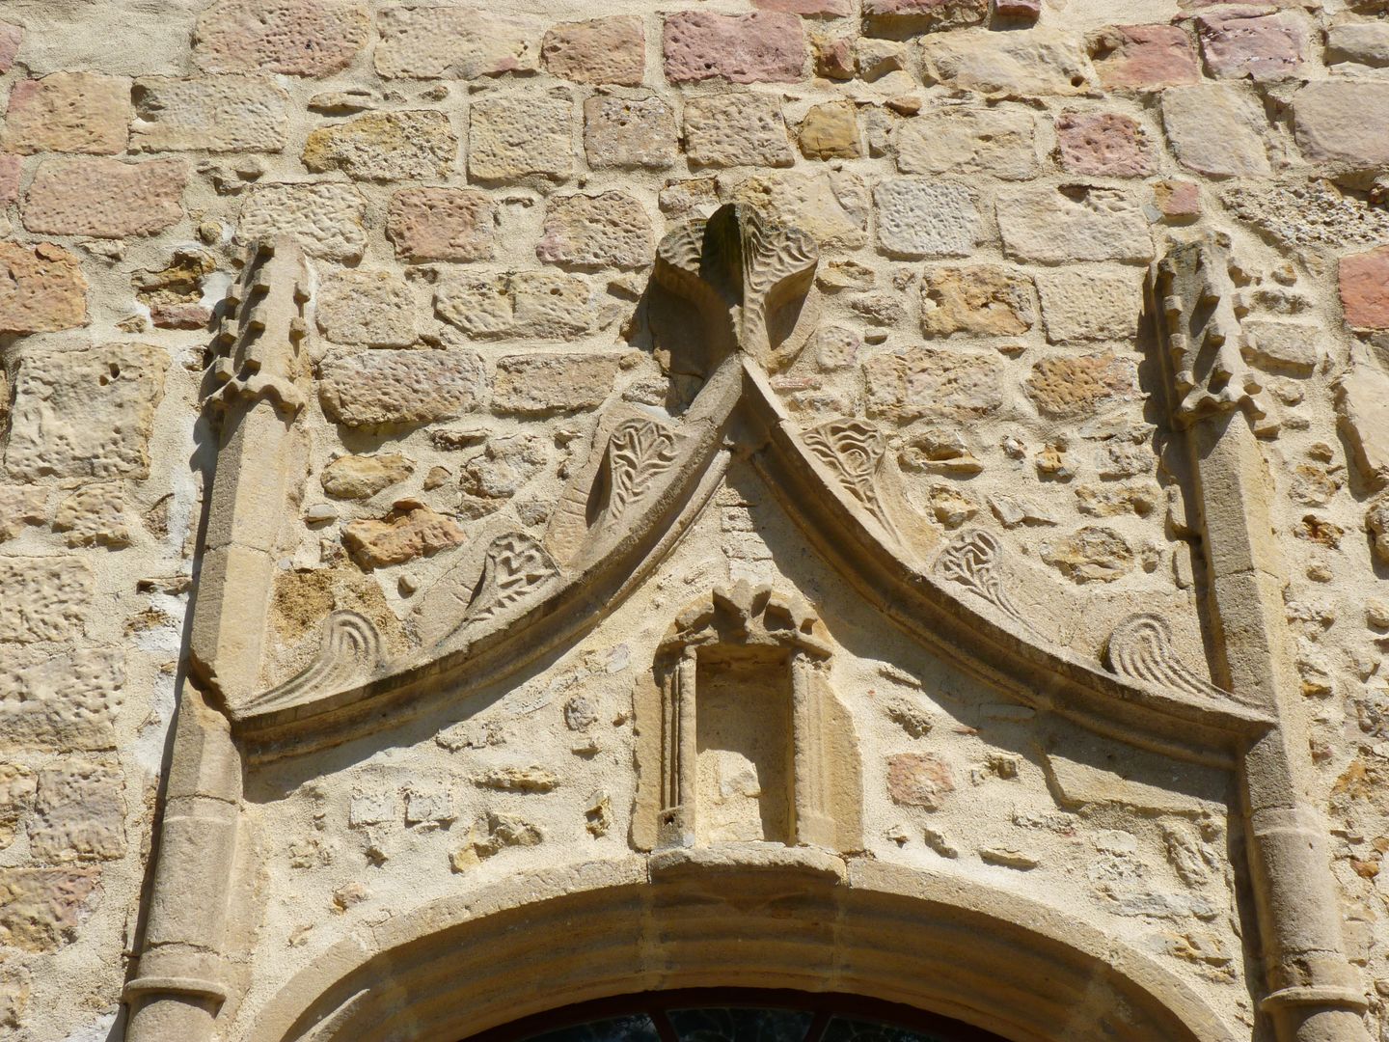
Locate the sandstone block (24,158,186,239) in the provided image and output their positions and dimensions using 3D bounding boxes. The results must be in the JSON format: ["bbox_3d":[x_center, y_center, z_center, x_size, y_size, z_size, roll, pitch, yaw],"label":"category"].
[{"bbox_3d":[-1.668,-0.858,5.106,0.444,0.289,0.240,0,-28,0],"label":"sandstone block"}]

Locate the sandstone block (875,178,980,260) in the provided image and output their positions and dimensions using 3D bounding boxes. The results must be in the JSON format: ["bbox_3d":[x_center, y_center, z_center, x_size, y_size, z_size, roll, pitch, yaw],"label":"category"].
[{"bbox_3d":[0.652,-0.806,5.014,0.294,0.282,0.170,0,-27,0],"label":"sandstone block"}]

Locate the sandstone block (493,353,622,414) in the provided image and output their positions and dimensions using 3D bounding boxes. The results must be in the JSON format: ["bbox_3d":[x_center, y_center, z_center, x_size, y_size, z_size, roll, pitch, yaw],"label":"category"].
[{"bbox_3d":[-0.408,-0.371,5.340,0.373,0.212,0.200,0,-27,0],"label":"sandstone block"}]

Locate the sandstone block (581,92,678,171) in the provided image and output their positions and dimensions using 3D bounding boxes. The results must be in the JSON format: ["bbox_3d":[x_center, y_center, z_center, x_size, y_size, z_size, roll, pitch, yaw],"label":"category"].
[{"bbox_3d":[-0.186,-1.083,5.204,0.269,0.287,0.200,0,-28,0],"label":"sandstone block"}]

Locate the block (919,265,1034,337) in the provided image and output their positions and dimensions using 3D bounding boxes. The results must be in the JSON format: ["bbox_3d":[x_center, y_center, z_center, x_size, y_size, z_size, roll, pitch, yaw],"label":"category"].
[{"bbox_3d":[0.772,-0.551,4.931,0.307,0.238,0.220,0,-28,0],"label":"block"}]

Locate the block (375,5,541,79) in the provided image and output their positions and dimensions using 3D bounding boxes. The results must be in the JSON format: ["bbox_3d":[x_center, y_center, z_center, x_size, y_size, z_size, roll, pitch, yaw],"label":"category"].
[{"bbox_3d":[-0.706,-1.377,5.383,0.491,0.292,0.240,0,-28,0],"label":"block"}]

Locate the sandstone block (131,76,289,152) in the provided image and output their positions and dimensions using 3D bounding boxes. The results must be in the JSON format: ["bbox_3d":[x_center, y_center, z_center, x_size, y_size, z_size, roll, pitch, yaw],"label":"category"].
[{"bbox_3d":[-1.403,-1.136,5.191,0.459,0.282,0.180,0,-27,0],"label":"sandstone block"}]

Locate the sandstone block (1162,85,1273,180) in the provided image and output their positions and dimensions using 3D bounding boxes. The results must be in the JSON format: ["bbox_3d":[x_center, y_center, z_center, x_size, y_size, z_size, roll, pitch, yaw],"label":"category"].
[{"bbox_3d":[1.510,-1.081,5.214,0.300,0.348,0.220,0,-28,0],"label":"sandstone block"}]

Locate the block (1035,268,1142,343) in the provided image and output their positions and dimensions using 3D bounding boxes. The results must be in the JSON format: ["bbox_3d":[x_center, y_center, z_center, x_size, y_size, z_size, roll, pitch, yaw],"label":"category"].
[{"bbox_3d":[1.072,-0.548,4.879,0.292,0.242,0.170,0,-27,0],"label":"block"}]

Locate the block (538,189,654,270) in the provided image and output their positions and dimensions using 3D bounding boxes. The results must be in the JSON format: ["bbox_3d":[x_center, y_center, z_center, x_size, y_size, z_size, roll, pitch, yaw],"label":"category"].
[{"bbox_3d":[-0.278,-0.763,5.044,0.320,0.272,0.220,0,-28,0],"label":"block"}]

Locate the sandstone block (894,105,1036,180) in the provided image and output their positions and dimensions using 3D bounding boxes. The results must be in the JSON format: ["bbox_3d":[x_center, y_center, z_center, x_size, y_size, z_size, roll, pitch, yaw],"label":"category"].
[{"bbox_3d":[0.779,-1.043,5.143,0.411,0.280,0.180,0,-27,0],"label":"sandstone block"}]

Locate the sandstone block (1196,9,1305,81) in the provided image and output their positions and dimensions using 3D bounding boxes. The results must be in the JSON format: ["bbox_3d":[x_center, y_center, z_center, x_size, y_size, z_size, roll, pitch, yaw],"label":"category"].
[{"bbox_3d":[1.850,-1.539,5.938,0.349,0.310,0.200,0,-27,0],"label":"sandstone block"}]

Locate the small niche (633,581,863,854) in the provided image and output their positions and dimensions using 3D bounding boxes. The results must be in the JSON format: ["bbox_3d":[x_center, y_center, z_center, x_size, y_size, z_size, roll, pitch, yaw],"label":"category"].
[{"bbox_3d":[0.125,0.505,4.321,0.534,0.699,0.300,0,-28,0],"label":"small niche"}]

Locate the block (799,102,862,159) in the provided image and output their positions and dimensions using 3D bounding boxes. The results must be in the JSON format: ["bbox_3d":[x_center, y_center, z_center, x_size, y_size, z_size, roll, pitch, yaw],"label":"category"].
[{"bbox_3d":[0.391,-1.093,5.146,0.178,0.211,0.140,0,-27,0],"label":"block"}]

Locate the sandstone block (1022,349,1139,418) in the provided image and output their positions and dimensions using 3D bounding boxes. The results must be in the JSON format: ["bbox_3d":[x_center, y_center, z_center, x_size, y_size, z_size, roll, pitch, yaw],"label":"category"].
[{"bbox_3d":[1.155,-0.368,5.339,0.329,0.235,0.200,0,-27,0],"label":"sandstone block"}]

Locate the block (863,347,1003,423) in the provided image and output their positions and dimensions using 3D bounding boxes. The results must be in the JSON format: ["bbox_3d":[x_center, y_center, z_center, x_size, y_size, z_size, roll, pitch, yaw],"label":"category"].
[{"bbox_3d":[0.634,-0.320,4.766,0.372,0.233,0.180,0,-27,0],"label":"block"}]

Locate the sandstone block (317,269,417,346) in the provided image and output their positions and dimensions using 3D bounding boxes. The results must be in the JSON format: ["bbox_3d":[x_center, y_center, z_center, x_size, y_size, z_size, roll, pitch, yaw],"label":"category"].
[{"bbox_3d":[-0.893,-0.535,4.911,0.266,0.255,0.200,0,-28,0],"label":"sandstone block"}]

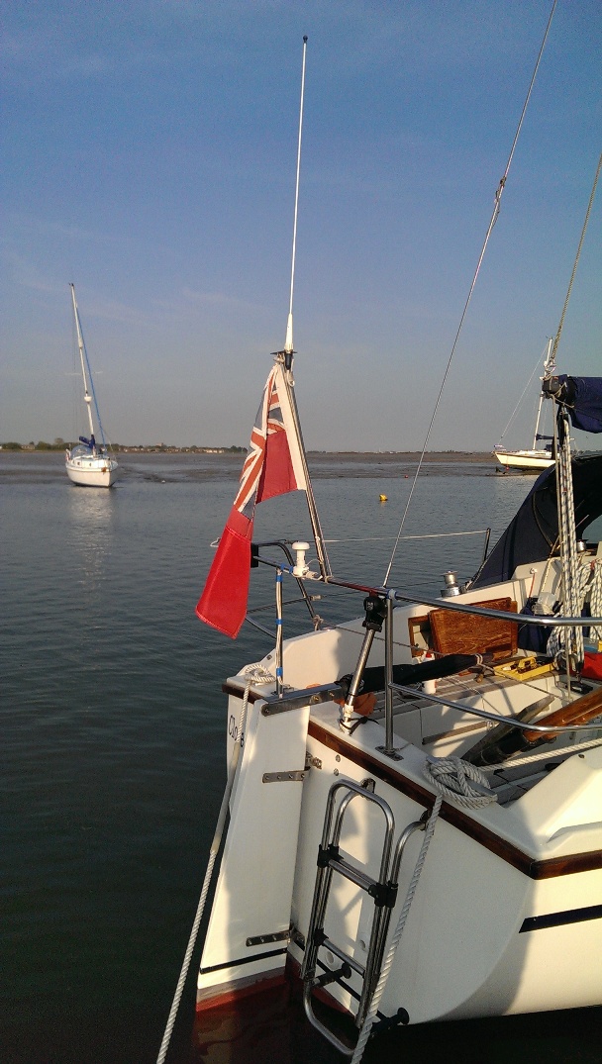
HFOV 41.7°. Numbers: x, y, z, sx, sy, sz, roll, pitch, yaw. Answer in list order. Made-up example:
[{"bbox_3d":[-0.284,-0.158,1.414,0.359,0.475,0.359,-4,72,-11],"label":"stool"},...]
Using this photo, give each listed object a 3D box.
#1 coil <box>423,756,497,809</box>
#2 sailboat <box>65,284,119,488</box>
[{"bbox_3d":[0.479,0.750,2.388,0.160,0.075,0.240,-4,7,-34],"label":"coil"},{"bbox_3d":[-13.289,-8.694,47.790,2.750,11.900,8.500,-8,9,-29],"label":"sailboat"}]

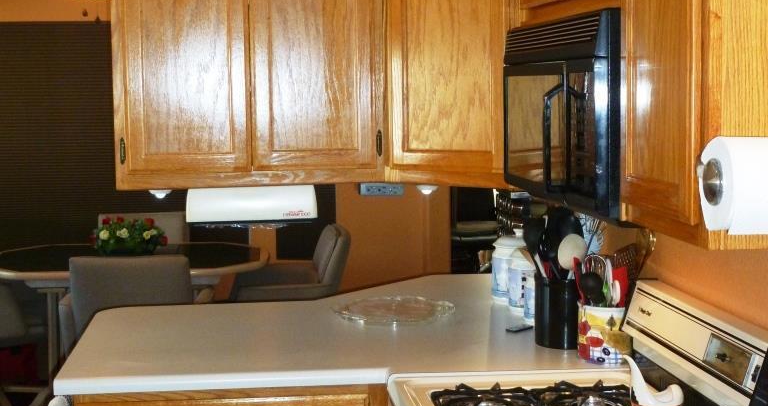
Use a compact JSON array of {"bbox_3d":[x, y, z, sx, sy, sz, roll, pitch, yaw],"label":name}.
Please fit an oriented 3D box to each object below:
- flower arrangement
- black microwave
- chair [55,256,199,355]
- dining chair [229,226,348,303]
[{"bbox_3d":[-1.331,0.164,6.034,0.400,0.210,0.280,-1,6,-7],"label":"flower arrangement"},{"bbox_3d":[0.497,-0.196,2.438,0.370,0.385,0.745,-1,6,-7],"label":"black microwave"},{"bbox_3d":[-1.145,0.639,5.376,0.640,0.865,0.610,-1,6,-4],"label":"chair"},{"bbox_3d":[-0.501,0.571,5.972,0.610,0.865,0.640,-2,6,-14],"label":"dining chair"}]

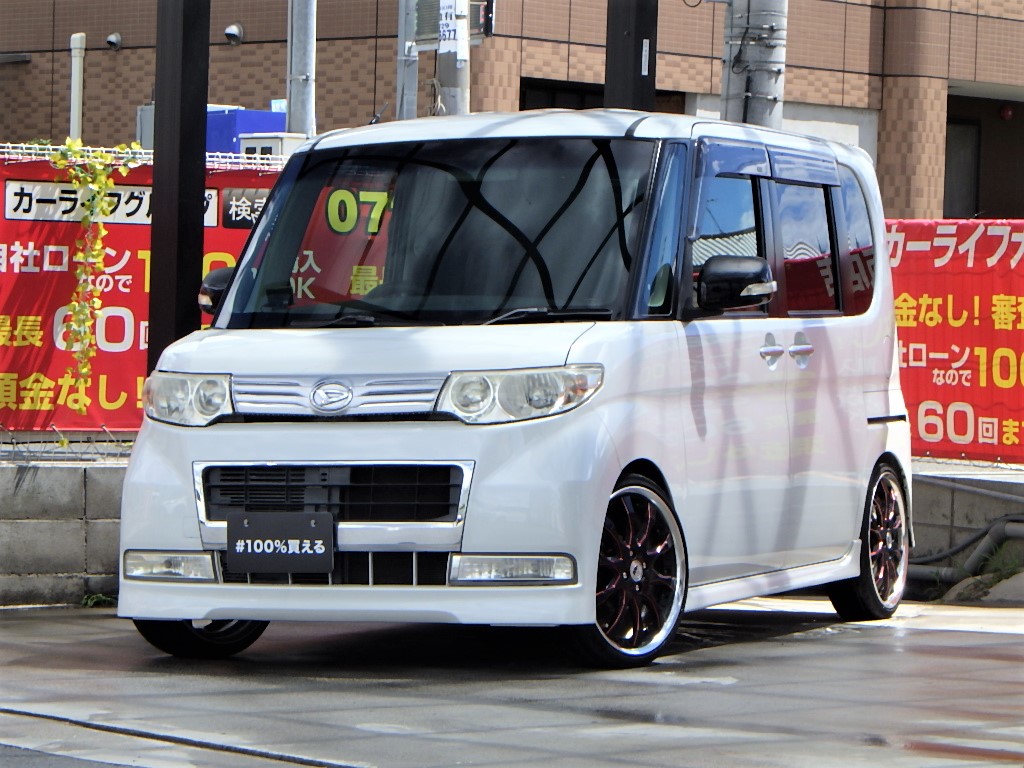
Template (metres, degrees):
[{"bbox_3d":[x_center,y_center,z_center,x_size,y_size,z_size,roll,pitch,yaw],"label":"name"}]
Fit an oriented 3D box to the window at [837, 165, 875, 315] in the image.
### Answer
[{"bbox_3d":[1.157,-0.488,11.562,0.060,0.530,0.370,-7,-3,22],"label":"window"}]

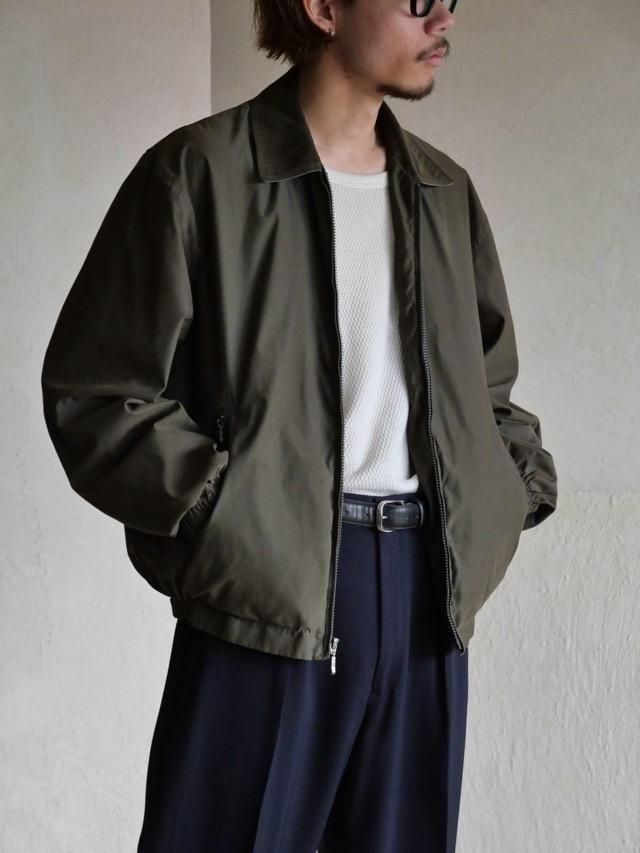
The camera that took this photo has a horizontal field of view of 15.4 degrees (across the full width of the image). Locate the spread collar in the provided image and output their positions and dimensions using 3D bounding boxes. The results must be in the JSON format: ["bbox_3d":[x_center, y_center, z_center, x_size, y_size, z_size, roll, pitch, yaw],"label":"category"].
[{"bbox_3d":[0.016,-0.359,2.820,0.260,0.150,0.190,-2,4,-35],"label":"spread collar"}]

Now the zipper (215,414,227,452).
[{"bbox_3d":[-0.114,0.008,2.720,0.013,0.043,0.009,0,3,0],"label":"zipper"}]

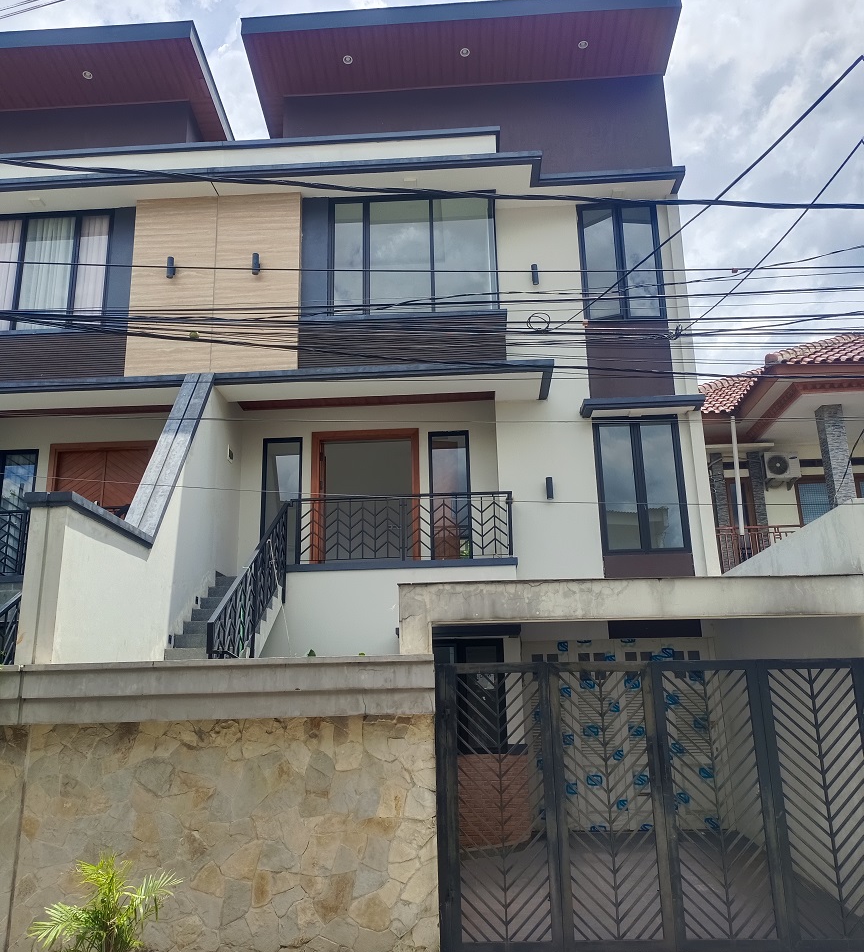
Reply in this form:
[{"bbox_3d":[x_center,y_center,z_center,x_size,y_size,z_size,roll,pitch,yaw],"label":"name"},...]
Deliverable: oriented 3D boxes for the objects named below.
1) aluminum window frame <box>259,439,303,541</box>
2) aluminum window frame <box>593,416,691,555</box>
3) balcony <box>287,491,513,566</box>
[{"bbox_3d":[-2.204,0.466,12.221,0.598,2.130,0.100,-2,-14,3],"label":"aluminum window frame"},{"bbox_3d":[2.890,0.121,11.513,1.199,1.960,0.100,-2,-14,3],"label":"aluminum window frame"},{"bbox_3d":[-0.411,0.711,11.323,3.049,0.922,0.060,-2,-14,3],"label":"balcony"}]

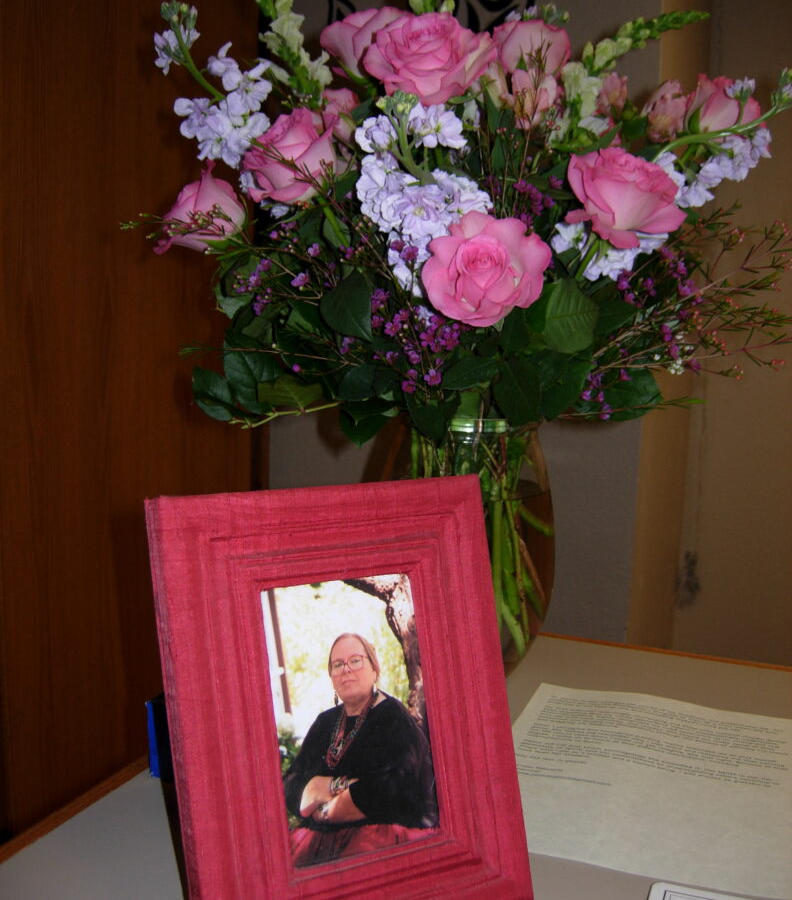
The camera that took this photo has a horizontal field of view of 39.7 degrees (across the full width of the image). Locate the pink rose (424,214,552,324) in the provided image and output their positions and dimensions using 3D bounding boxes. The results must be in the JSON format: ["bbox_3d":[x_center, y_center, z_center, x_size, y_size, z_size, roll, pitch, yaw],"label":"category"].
[{"bbox_3d":[0.067,-0.134,0.825,0.096,0.090,0.068,0,-12,4],"label":"pink rose"}]

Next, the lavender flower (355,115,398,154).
[{"bbox_3d":[-0.014,-0.245,0.860,0.027,0.034,0.034,43,0,-34],"label":"lavender flower"}]

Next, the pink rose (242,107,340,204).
[{"bbox_3d":[-0.082,-0.233,0.885,0.078,0.068,0.078,-28,32,0],"label":"pink rose"}]

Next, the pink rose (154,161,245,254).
[{"bbox_3d":[-0.156,-0.193,0.915,0.074,0.063,0.072,-40,-9,0],"label":"pink rose"}]

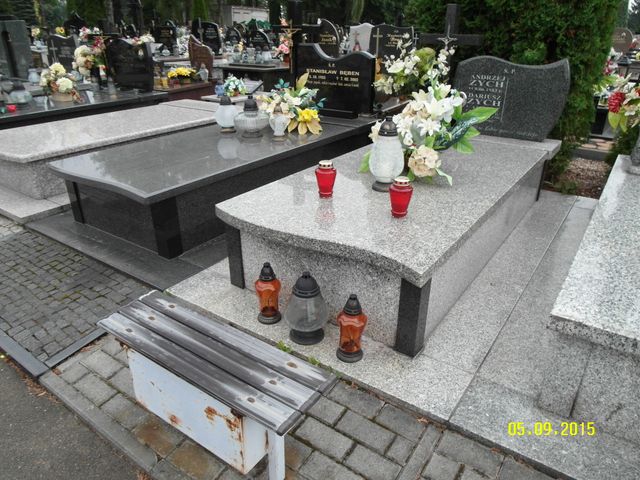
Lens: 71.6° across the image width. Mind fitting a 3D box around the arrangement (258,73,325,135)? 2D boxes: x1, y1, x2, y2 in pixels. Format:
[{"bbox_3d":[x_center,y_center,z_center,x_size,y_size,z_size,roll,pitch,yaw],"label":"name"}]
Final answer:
[{"bbox_3d":[-0.208,-1.116,3.612,0.420,0.430,0.360,17,31,32],"label":"arrangement"}]

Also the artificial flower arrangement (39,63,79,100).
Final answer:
[{"bbox_3d":[-2.941,-1.780,5.000,0.380,0.400,0.340,17,31,30],"label":"artificial flower arrangement"}]

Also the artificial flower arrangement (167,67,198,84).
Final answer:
[{"bbox_3d":[-2.107,-2.502,6.749,0.420,0.280,0.360,17,31,32],"label":"artificial flower arrangement"}]

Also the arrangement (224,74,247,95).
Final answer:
[{"bbox_3d":[-1.028,-1.880,5.400,0.250,0.250,0.220,17,31,30],"label":"arrangement"}]

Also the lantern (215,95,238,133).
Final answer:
[{"bbox_3d":[-0.754,-1.021,3.602,0.170,0.280,0.170,-1,26,0],"label":"lantern"}]

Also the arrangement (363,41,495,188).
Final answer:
[{"bbox_3d":[0.542,-0.675,2.334,0.560,0.650,0.460,17,31,32],"label":"arrangement"}]

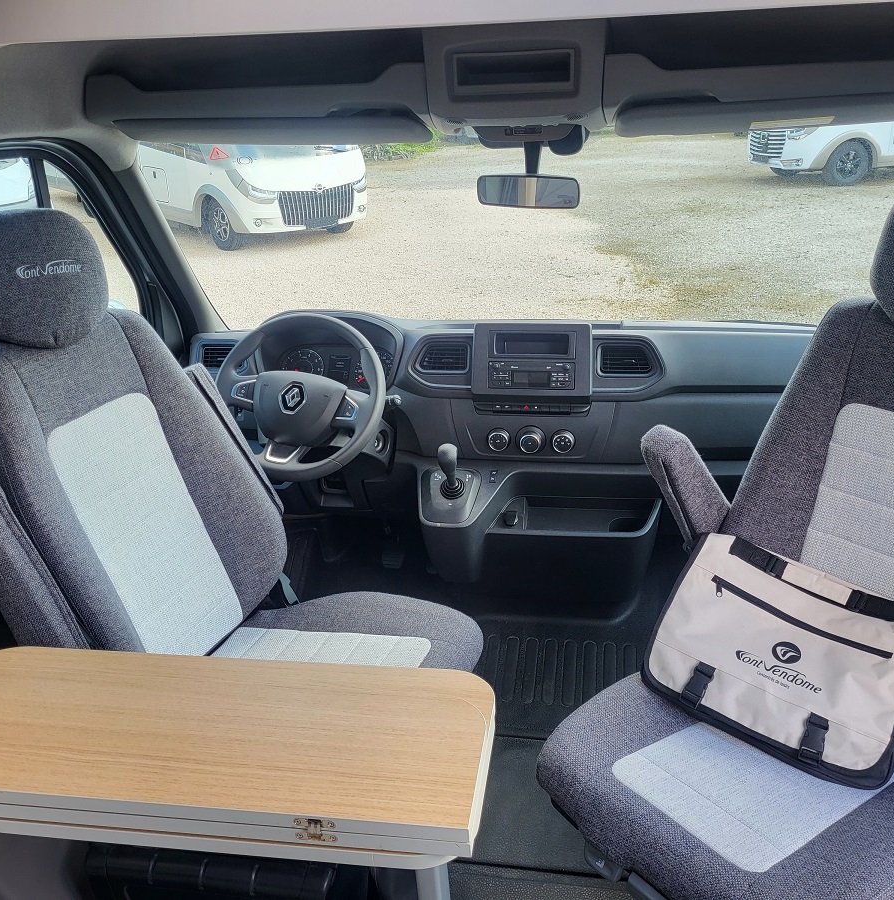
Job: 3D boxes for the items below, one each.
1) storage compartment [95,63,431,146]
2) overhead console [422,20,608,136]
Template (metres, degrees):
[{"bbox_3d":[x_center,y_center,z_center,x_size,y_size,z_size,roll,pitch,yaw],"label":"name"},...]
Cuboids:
[{"bbox_3d":[-0.306,-0.624,1.629,0.595,0.130,0.260,1,22,9],"label":"storage compartment"},{"bbox_3d":[0.117,-0.635,1.546,0.295,0.185,0.240,1,22,9],"label":"overhead console"}]

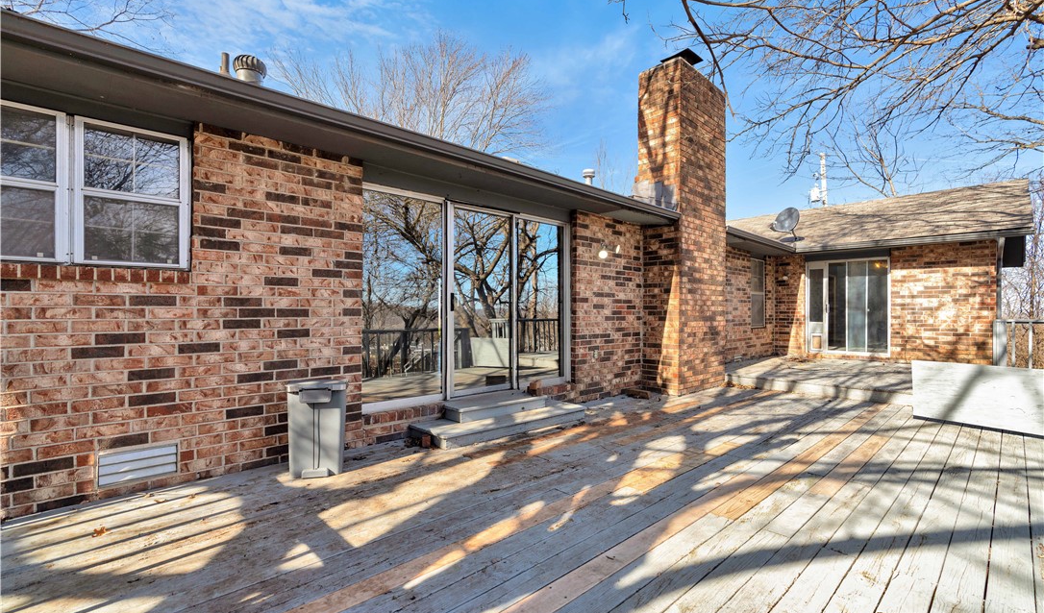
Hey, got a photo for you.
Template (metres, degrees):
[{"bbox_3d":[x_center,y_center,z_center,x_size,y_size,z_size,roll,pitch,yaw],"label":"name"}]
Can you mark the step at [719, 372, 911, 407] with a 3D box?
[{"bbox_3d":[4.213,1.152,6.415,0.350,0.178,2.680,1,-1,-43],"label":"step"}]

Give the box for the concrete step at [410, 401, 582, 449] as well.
[{"bbox_3d":[-0.196,1.140,4.644,1.820,0.130,0.650,1,-1,-43],"label":"concrete step"}]

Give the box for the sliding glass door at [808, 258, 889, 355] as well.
[{"bbox_3d":[6.908,0.015,9.894,0.120,2.020,1.490,1,-1,-43],"label":"sliding glass door"}]

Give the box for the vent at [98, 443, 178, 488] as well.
[{"bbox_3d":[-2.445,1.016,2.968,0.400,0.195,0.040,1,-1,-43],"label":"vent"}]

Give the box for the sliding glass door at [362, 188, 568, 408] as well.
[{"bbox_3d":[-0.426,-0.064,5.063,2.830,2.050,0.120,1,-1,-43],"label":"sliding glass door"}]

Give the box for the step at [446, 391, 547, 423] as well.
[{"bbox_3d":[-0.290,1.016,4.775,1.160,0.130,0.440,1,-1,-43],"label":"step"}]

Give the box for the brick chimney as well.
[{"bbox_3d":[2.481,-1.169,7.146,1.450,4.820,0.700,1,-1,-43],"label":"brick chimney"}]

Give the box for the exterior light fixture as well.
[{"bbox_3d":[1.185,-0.745,6.251,0.360,0.200,0.180,1,-1,-43],"label":"exterior light fixture"}]

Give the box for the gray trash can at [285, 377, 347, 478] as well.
[{"bbox_3d":[-1.479,0.865,3.367,0.380,0.655,0.310,0,-1,-19],"label":"gray trash can"}]

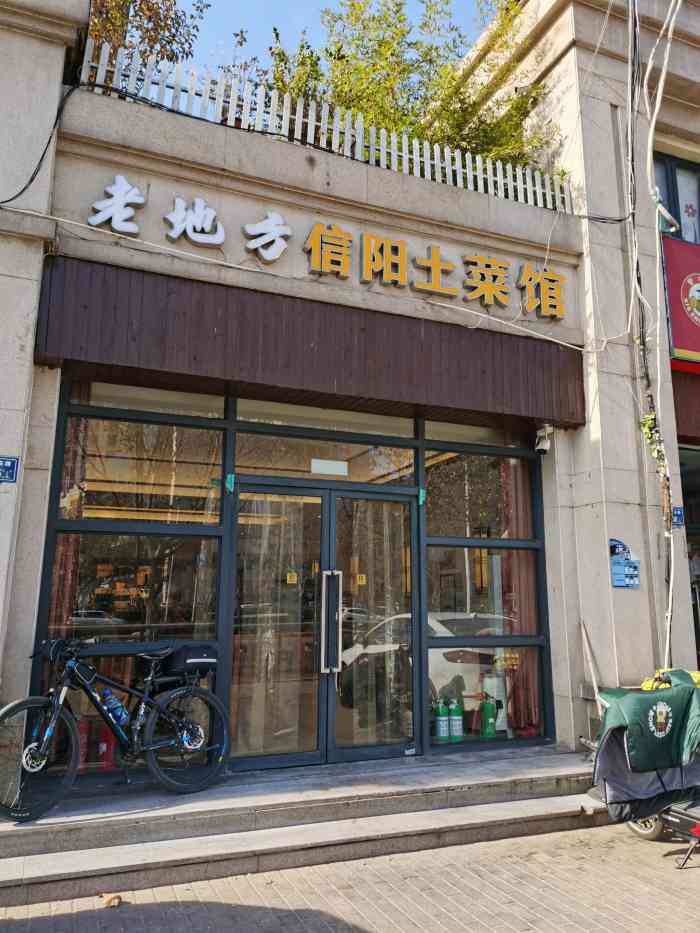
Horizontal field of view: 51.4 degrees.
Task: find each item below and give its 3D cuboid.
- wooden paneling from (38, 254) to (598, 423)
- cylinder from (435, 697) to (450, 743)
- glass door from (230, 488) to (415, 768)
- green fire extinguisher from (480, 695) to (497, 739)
[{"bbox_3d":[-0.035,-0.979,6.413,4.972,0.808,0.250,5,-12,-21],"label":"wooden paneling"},{"bbox_3d":[0.855,2.351,6.723,0.130,0.424,0.130,0,-11,0],"label":"cylinder"},{"bbox_3d":[-0.188,1.322,6.166,1.625,2.233,0.080,5,-12,-21],"label":"glass door"},{"bbox_3d":[1.319,2.409,6.931,0.145,0.446,0.145,1,-12,-6],"label":"green fire extinguisher"}]

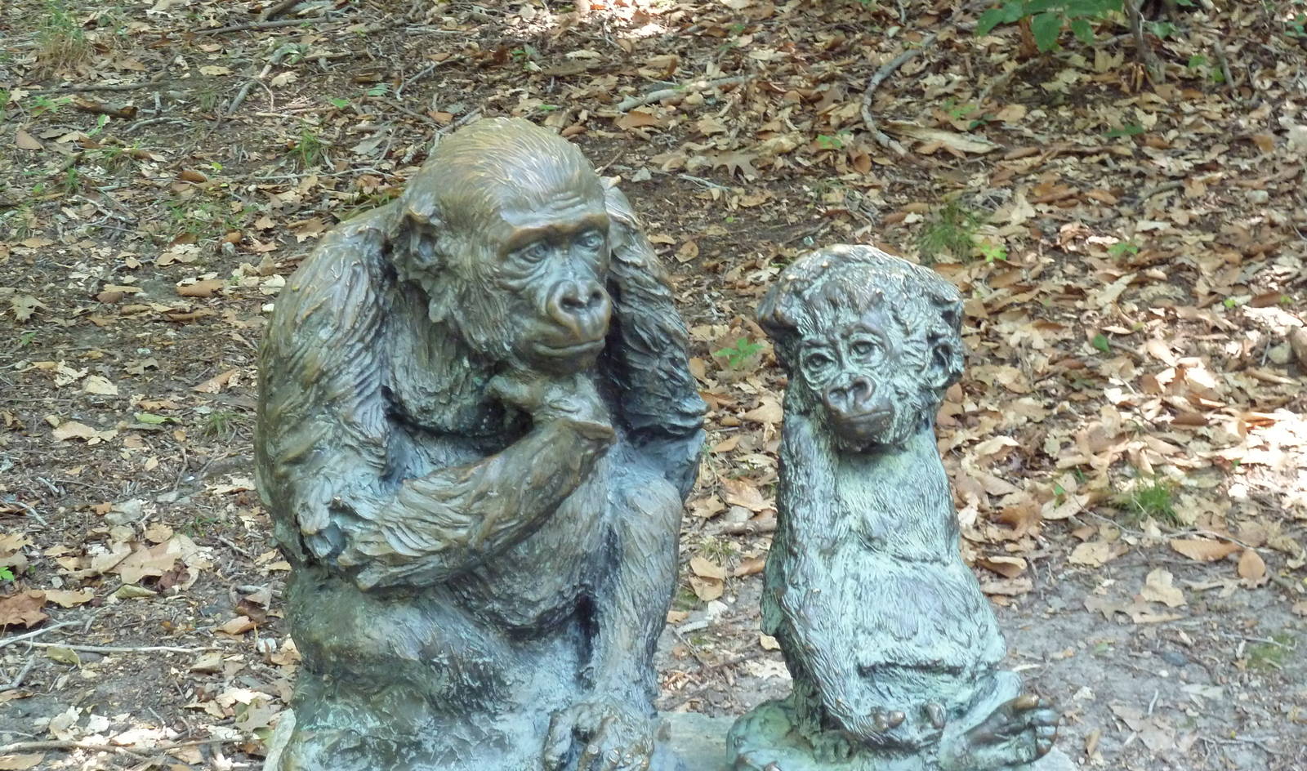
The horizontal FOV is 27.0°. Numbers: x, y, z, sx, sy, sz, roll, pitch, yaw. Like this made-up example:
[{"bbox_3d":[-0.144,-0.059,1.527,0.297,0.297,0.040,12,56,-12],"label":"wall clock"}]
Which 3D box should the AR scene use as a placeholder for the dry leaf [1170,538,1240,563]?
[{"bbox_3d":[0.973,0.290,4.800,0.122,0.022,0.058,0,23,0],"label":"dry leaf"}]

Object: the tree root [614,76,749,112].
[{"bbox_3d":[0.100,-0.972,9.060,0.580,0.045,0.060,-12,19,-38],"label":"tree root"}]

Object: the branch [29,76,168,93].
[{"bbox_3d":[-1.595,-0.863,7.798,0.410,0.020,0.025,-6,25,-14],"label":"branch"}]

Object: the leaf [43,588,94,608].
[{"bbox_3d":[-1.067,0.387,4.963,0.095,0.020,0.055,0,15,0],"label":"leaf"}]

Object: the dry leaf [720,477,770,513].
[{"bbox_3d":[0.187,0.218,5.444,0.105,0.035,0.085,0,15,0],"label":"dry leaf"}]

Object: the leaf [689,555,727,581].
[{"bbox_3d":[0.102,0.341,5.085,0.075,0.028,0.060,0,15,0],"label":"leaf"}]

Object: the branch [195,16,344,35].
[{"bbox_3d":[-0.942,-0.884,6.669,0.375,0.017,0.024,-7,23,-17],"label":"branch"}]

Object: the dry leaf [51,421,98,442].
[{"bbox_3d":[-1.106,0.088,5.200,0.090,0.020,0.055,0,23,0],"label":"dry leaf"}]

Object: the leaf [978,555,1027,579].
[{"bbox_3d":[0.680,0.354,5.301,0.092,0.030,0.042,3,20,8],"label":"leaf"}]

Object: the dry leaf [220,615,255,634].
[{"bbox_3d":[-0.780,0.450,5.105,0.068,0.020,0.036,-4,20,-11],"label":"dry leaf"}]

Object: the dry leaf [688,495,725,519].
[{"bbox_3d":[0.098,0.224,5.000,0.068,0.020,0.055,0,23,0],"label":"dry leaf"}]

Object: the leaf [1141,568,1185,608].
[{"bbox_3d":[0.934,0.372,4.991,0.085,0.032,0.090,0,15,0],"label":"leaf"}]

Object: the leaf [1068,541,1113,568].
[{"bbox_3d":[0.859,0.332,5.346,0.084,0.018,0.064,-2,22,-5],"label":"leaf"}]

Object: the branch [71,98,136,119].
[{"bbox_3d":[-1.213,-0.610,5.997,0.150,0.024,0.027,8,24,18],"label":"branch"}]

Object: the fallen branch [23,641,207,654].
[{"bbox_3d":[-0.942,0.458,4.754,0.325,0.018,0.030,1,15,5],"label":"fallen branch"}]

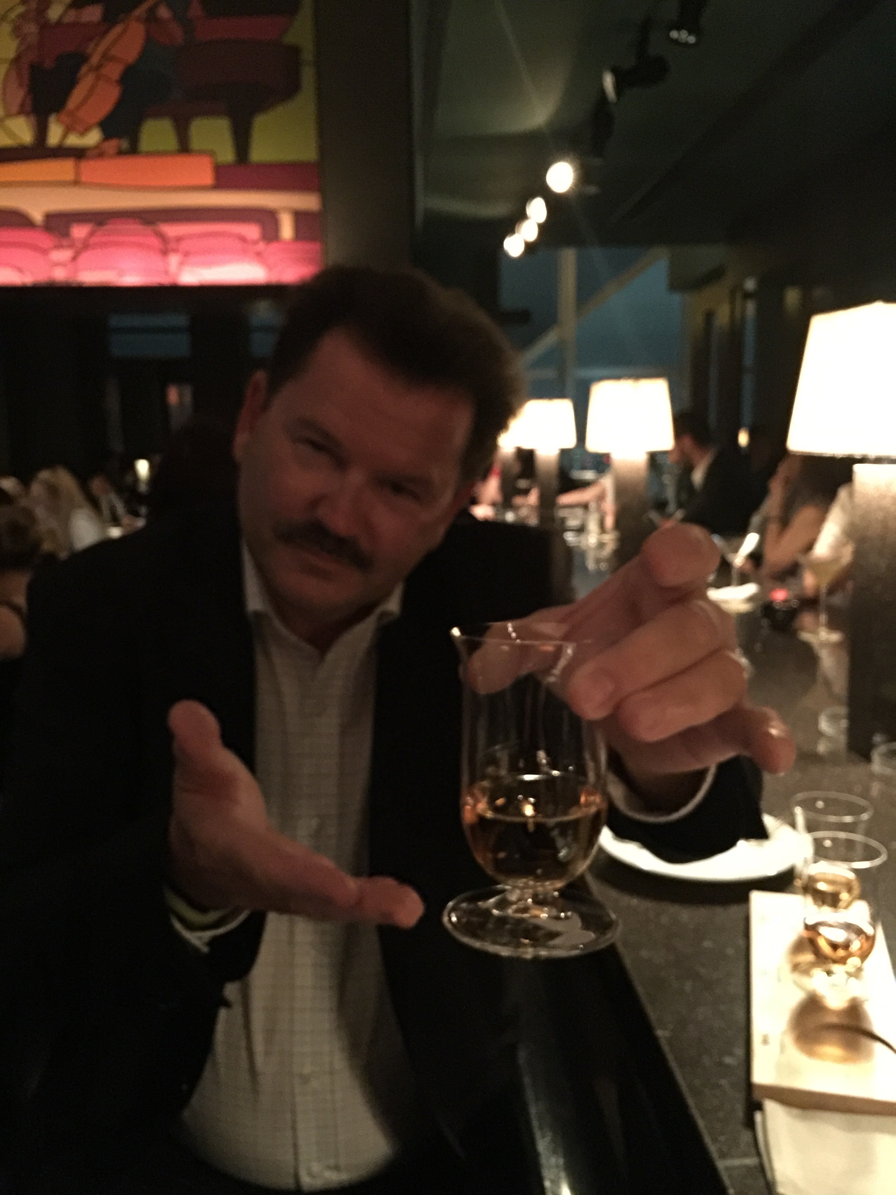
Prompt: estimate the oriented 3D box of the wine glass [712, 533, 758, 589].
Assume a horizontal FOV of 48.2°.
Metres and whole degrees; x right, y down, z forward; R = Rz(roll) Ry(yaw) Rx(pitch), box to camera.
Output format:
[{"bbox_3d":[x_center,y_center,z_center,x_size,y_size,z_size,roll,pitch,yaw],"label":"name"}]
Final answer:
[{"bbox_3d":[0.736,-0.066,2.555,0.116,0.175,0.116,-1,9,0],"label":"wine glass"}]

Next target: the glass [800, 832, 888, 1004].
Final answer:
[{"bbox_3d":[0.311,0.251,0.790,0.067,0.113,0.067,-1,9,0],"label":"glass"}]

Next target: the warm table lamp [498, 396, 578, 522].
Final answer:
[{"bbox_3d":[0.401,-0.499,3.994,0.210,0.595,0.210,-2,9,-3],"label":"warm table lamp"}]

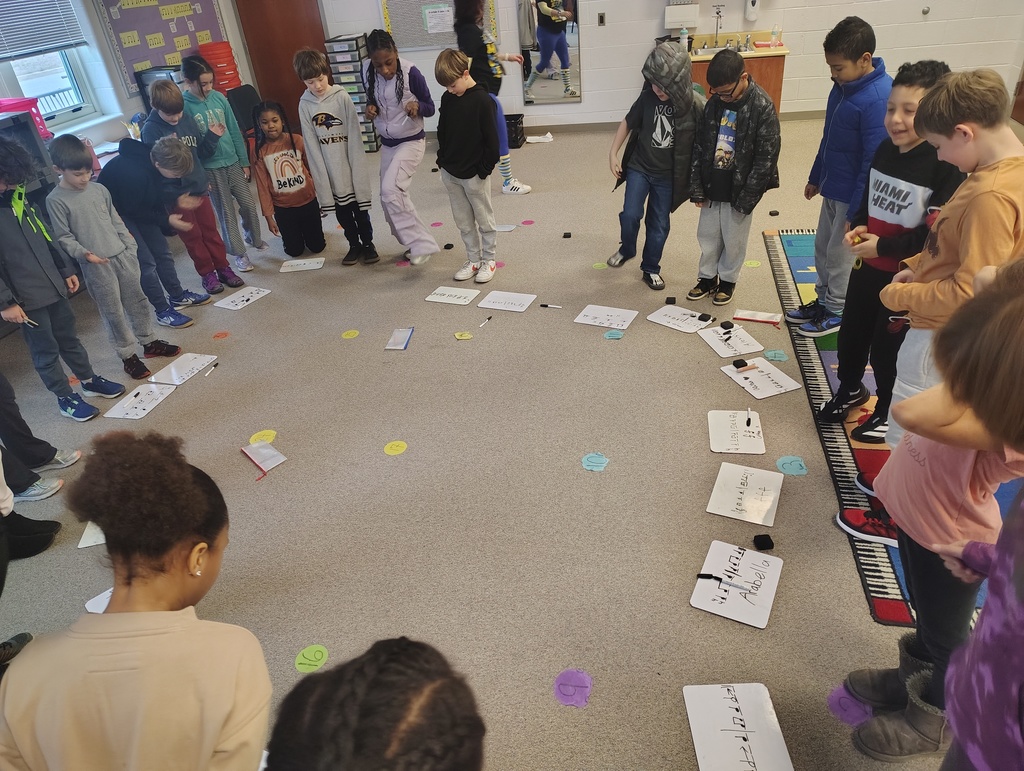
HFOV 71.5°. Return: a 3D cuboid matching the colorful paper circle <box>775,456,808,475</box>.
[{"bbox_3d":[1.096,0.314,2.777,0.118,0.003,0.118,-6,32,0],"label":"colorful paper circle"}]

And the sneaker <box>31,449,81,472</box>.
[{"bbox_3d":[-2.122,0.328,3.260,0.240,0.095,0.090,-11,33,-8],"label":"sneaker"}]

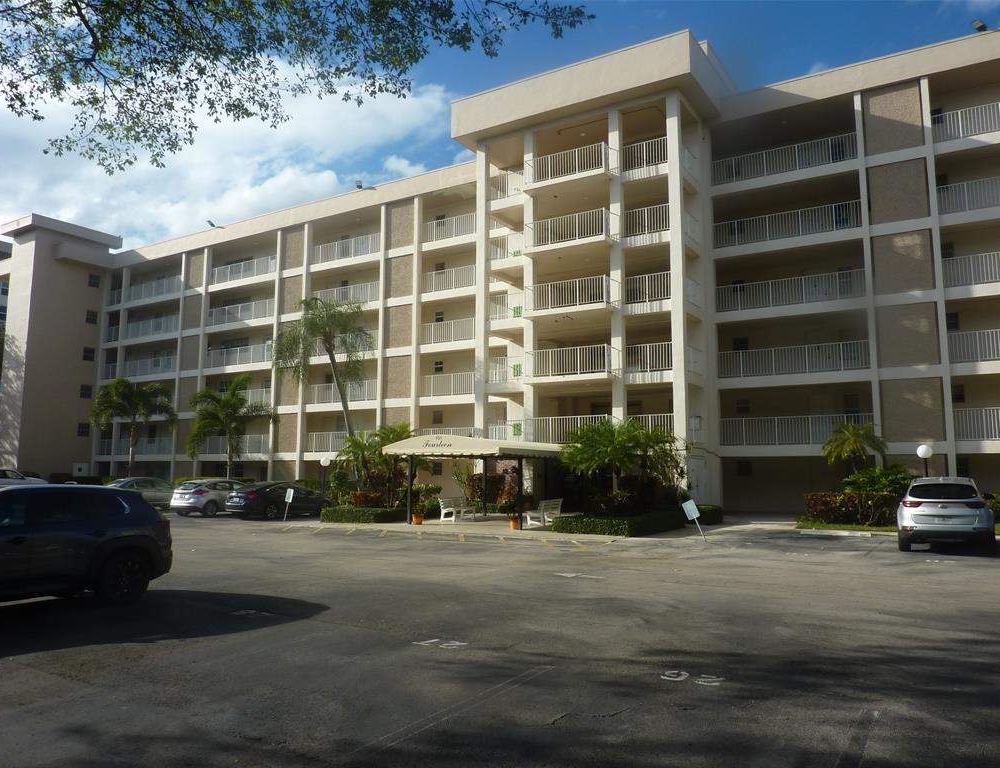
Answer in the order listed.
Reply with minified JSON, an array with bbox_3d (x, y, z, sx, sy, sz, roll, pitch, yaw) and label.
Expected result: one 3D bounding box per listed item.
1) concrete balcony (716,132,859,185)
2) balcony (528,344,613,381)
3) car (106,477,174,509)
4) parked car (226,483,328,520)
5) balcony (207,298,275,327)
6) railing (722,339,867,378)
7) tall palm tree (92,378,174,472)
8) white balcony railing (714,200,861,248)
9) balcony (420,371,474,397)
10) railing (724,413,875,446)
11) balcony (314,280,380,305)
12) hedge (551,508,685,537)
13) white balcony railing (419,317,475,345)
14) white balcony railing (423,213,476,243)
[{"bbox_3d":[11.117,-8.819,29.196,5.450,1.060,0.100,-4,-8,31],"label":"concrete balcony"},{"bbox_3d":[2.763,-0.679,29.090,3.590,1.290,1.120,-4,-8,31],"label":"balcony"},{"bbox_3d":[-16.320,5.027,33.743,1.830,1.470,4.700,-4,-8,31],"label":"car"},{"bbox_3d":[-9.389,4.949,31.813,1.830,1.450,4.720,-4,-8,31],"label":"parked car"},{"bbox_3d":[-15.874,-4.273,45.202,6.100,1.060,0.100,-4,-8,31],"label":"balcony"},{"bbox_3d":[11.036,-0.888,28.080,5.420,1.080,0.100,-4,-8,31],"label":"railing"},{"bbox_3d":[-21.983,3.210,44.071,4.710,7.260,4.710,4,-8,-26],"label":"tall palm tree"},{"bbox_3d":[11.127,-6.151,28.902,5.440,1.042,0.100,-4,-8,31],"label":"white balcony railing"},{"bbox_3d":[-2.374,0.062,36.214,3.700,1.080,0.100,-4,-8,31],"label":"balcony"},{"bbox_3d":[11.108,1.772,27.956,5.440,1.062,0.100,-4,-8,31],"label":"railing"},{"bbox_3d":[-8.389,-4.780,40.504,5.310,1.080,0.100,-4,-8,31],"label":"balcony"},{"bbox_3d":[3.482,4.105,21.929,2.700,0.480,3.950,-4,-8,31],"label":"hedge"},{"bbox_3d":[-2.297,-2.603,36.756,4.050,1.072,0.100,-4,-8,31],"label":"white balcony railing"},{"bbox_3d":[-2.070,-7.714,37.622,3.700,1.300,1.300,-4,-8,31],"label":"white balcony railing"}]

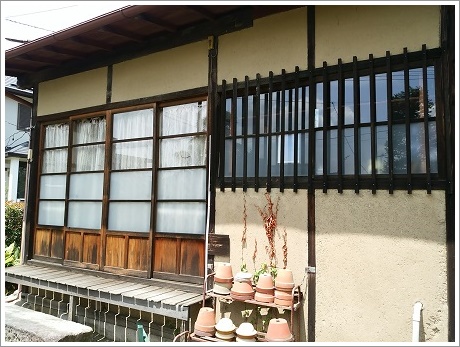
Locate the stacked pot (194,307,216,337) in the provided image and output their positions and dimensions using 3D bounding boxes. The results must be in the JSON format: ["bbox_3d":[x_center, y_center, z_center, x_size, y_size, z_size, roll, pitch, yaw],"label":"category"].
[{"bbox_3d":[-0.183,1.121,2.627,0.161,0.177,0.161,1,-4,0],"label":"stacked pot"}]

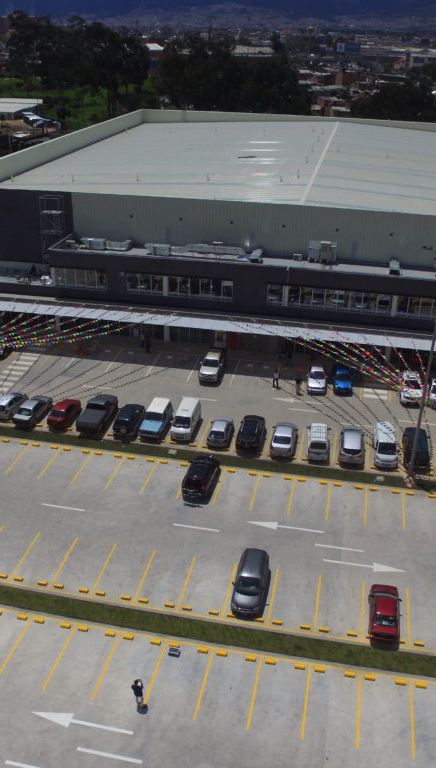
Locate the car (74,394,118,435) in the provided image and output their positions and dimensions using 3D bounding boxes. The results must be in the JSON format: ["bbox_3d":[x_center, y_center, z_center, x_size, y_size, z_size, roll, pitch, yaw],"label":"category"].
[{"bbox_3d":[-10.540,2.645,52.181,1.850,1.700,4.950,7,32,10],"label":"car"}]

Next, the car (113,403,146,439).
[{"bbox_3d":[-7.131,2.908,48.282,1.687,1.629,3.768,8,31,11],"label":"car"}]

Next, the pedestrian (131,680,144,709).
[{"bbox_3d":[-3.666,14.126,26.993,0.580,1.740,0.450,21,36,29],"label":"pedestrian"}]

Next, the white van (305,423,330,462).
[{"bbox_3d":[8.417,4.803,49.165,1.600,1.750,3.800,7,32,10],"label":"white van"}]

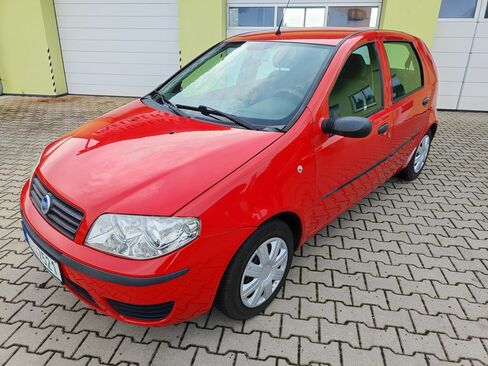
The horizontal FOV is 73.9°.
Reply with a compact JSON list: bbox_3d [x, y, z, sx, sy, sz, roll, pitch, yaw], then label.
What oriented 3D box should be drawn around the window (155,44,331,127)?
[{"bbox_3d":[-0.078,-0.722,2.189,1.360,0.100,0.830,21,61,40],"label":"window"}]

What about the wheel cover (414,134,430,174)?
[{"bbox_3d":[1.822,-0.291,3.330,0.050,0.395,0.395,21,33,40],"label":"wheel cover"}]

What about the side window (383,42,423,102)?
[{"bbox_3d":[1.307,-0.913,2.620,0.720,0.450,0.050,-24,15,-41],"label":"side window"}]

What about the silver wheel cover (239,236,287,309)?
[{"bbox_3d":[0.116,0.474,1.732,0.050,0.395,0.395,21,33,40],"label":"silver wheel cover"}]

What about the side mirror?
[{"bbox_3d":[0.560,-0.302,1.756,0.230,0.145,0.160,21,33,40],"label":"side mirror"}]

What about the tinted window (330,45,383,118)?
[{"bbox_3d":[0.691,-0.635,2.041,0.800,0.460,0.050,-24,15,-41],"label":"tinted window"}]

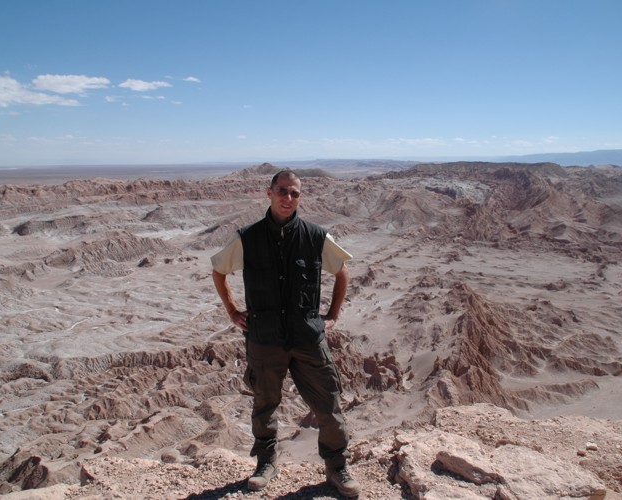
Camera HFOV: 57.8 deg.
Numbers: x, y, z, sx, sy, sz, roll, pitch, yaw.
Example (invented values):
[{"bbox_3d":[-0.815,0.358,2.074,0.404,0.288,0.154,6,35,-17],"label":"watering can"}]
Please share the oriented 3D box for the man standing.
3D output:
[{"bbox_3d":[-0.130,0.465,3.100,0.780,1.780,0.420,-1,9,-3],"label":"man standing"}]

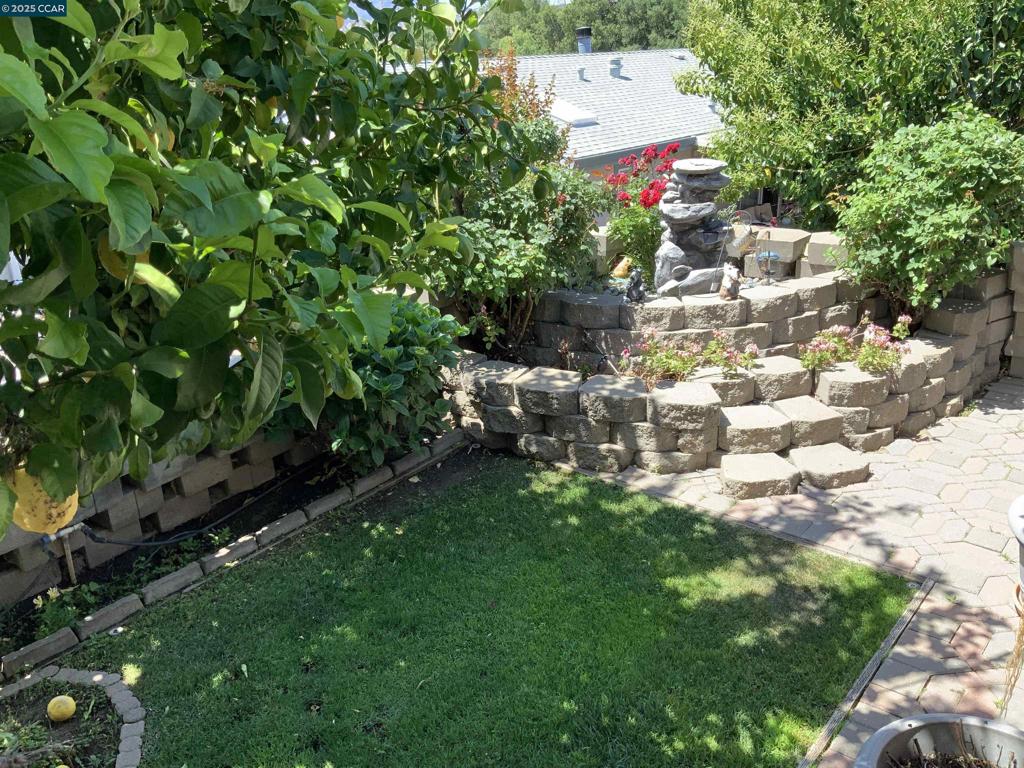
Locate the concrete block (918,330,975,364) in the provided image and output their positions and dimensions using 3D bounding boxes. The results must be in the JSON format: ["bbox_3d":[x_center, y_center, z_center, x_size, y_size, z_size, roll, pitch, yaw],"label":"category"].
[{"bbox_3d":[2.079,-0.179,4.145,0.280,0.103,0.225,-19,26,-37],"label":"concrete block"}]

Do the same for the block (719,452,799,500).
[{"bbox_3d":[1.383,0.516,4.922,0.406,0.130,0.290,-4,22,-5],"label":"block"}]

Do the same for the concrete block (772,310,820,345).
[{"bbox_3d":[1.822,-0.400,5.711,0.400,0.153,0.315,-11,23,-23],"label":"concrete block"}]

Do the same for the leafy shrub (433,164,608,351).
[{"bbox_3d":[0.052,-0.884,5.993,1.150,1.160,1.050,-3,22,0],"label":"leafy shrub"}]

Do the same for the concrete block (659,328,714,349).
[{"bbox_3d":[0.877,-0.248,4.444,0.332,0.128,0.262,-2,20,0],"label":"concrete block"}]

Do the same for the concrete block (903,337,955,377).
[{"bbox_3d":[2.697,-0.162,5.712,0.416,0.157,0.307,-20,28,-38],"label":"concrete block"}]

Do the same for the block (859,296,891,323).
[{"bbox_3d":[2.462,-0.540,5.989,0.370,0.154,0.290,-14,25,-26],"label":"block"}]

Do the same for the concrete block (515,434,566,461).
[{"bbox_3d":[0.204,0.371,5.417,0.380,0.146,0.305,4,23,17],"label":"concrete block"}]

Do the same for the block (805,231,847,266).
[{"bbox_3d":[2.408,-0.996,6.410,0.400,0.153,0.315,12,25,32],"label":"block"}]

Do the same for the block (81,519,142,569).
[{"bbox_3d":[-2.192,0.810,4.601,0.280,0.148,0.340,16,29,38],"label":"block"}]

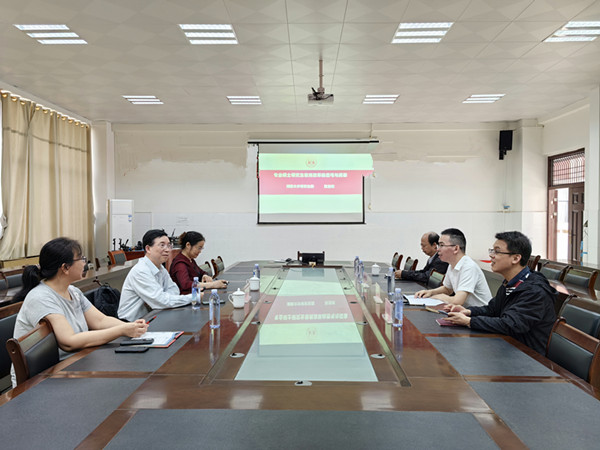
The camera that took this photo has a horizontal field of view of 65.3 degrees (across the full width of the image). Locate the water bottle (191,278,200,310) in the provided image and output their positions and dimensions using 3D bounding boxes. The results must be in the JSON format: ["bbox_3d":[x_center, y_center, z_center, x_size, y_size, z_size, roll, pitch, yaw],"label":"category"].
[{"bbox_3d":[-0.726,0.470,3.252,0.063,0.228,0.063,0,1,2],"label":"water bottle"}]

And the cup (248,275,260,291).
[{"bbox_3d":[-0.410,0.523,4.235,0.120,0.138,0.090,0,1,2],"label":"cup"}]

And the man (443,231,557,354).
[{"bbox_3d":[1.174,0.694,2.696,0.680,1.310,0.520,0,1,6],"label":"man"}]

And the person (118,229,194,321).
[{"bbox_3d":[-1.030,0.699,3.540,0.680,1.320,0.530,0,1,18],"label":"person"}]

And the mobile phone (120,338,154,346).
[{"bbox_3d":[-0.845,0.615,2.455,0.160,0.010,0.077,0,1,-9],"label":"mobile phone"}]

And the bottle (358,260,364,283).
[{"bbox_3d":[0.633,0.469,4.800,0.064,0.228,0.064,0,1,2],"label":"bottle"}]

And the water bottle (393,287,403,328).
[{"bbox_3d":[0.600,0.504,2.870,0.064,0.228,0.064,0,1,2],"label":"water bottle"}]

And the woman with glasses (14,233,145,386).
[{"bbox_3d":[-1.144,0.706,2.470,0.700,1.290,0.500,0,1,-4],"label":"woman with glasses"}]

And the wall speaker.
[{"bbox_3d":[4.408,-1.801,10.000,0.230,0.400,0.220,0,1,12],"label":"wall speaker"}]

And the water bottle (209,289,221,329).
[{"bbox_3d":[-0.497,0.480,2.721,0.063,0.228,0.063,0,1,2],"label":"water bottle"}]

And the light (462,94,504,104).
[{"bbox_3d":[3.239,-2.211,8.243,0.600,0.060,0.600,0,1,2],"label":"light"}]

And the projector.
[{"bbox_3d":[0.281,-1.652,6.198,0.335,0.090,0.270,0,1,2],"label":"projector"}]

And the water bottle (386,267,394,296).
[{"bbox_3d":[0.776,0.483,4.000,0.064,0.228,0.064,0,1,2],"label":"water bottle"}]

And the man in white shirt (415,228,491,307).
[{"bbox_3d":[1.126,0.683,3.357,0.640,1.310,0.500,0,1,5],"label":"man in white shirt"}]

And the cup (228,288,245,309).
[{"bbox_3d":[-0.466,0.539,3.450,0.123,0.136,0.090,0,1,2],"label":"cup"}]

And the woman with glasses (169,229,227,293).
[{"bbox_3d":[-0.950,0.704,4.460,0.660,1.270,0.500,0,1,12],"label":"woman with glasses"}]

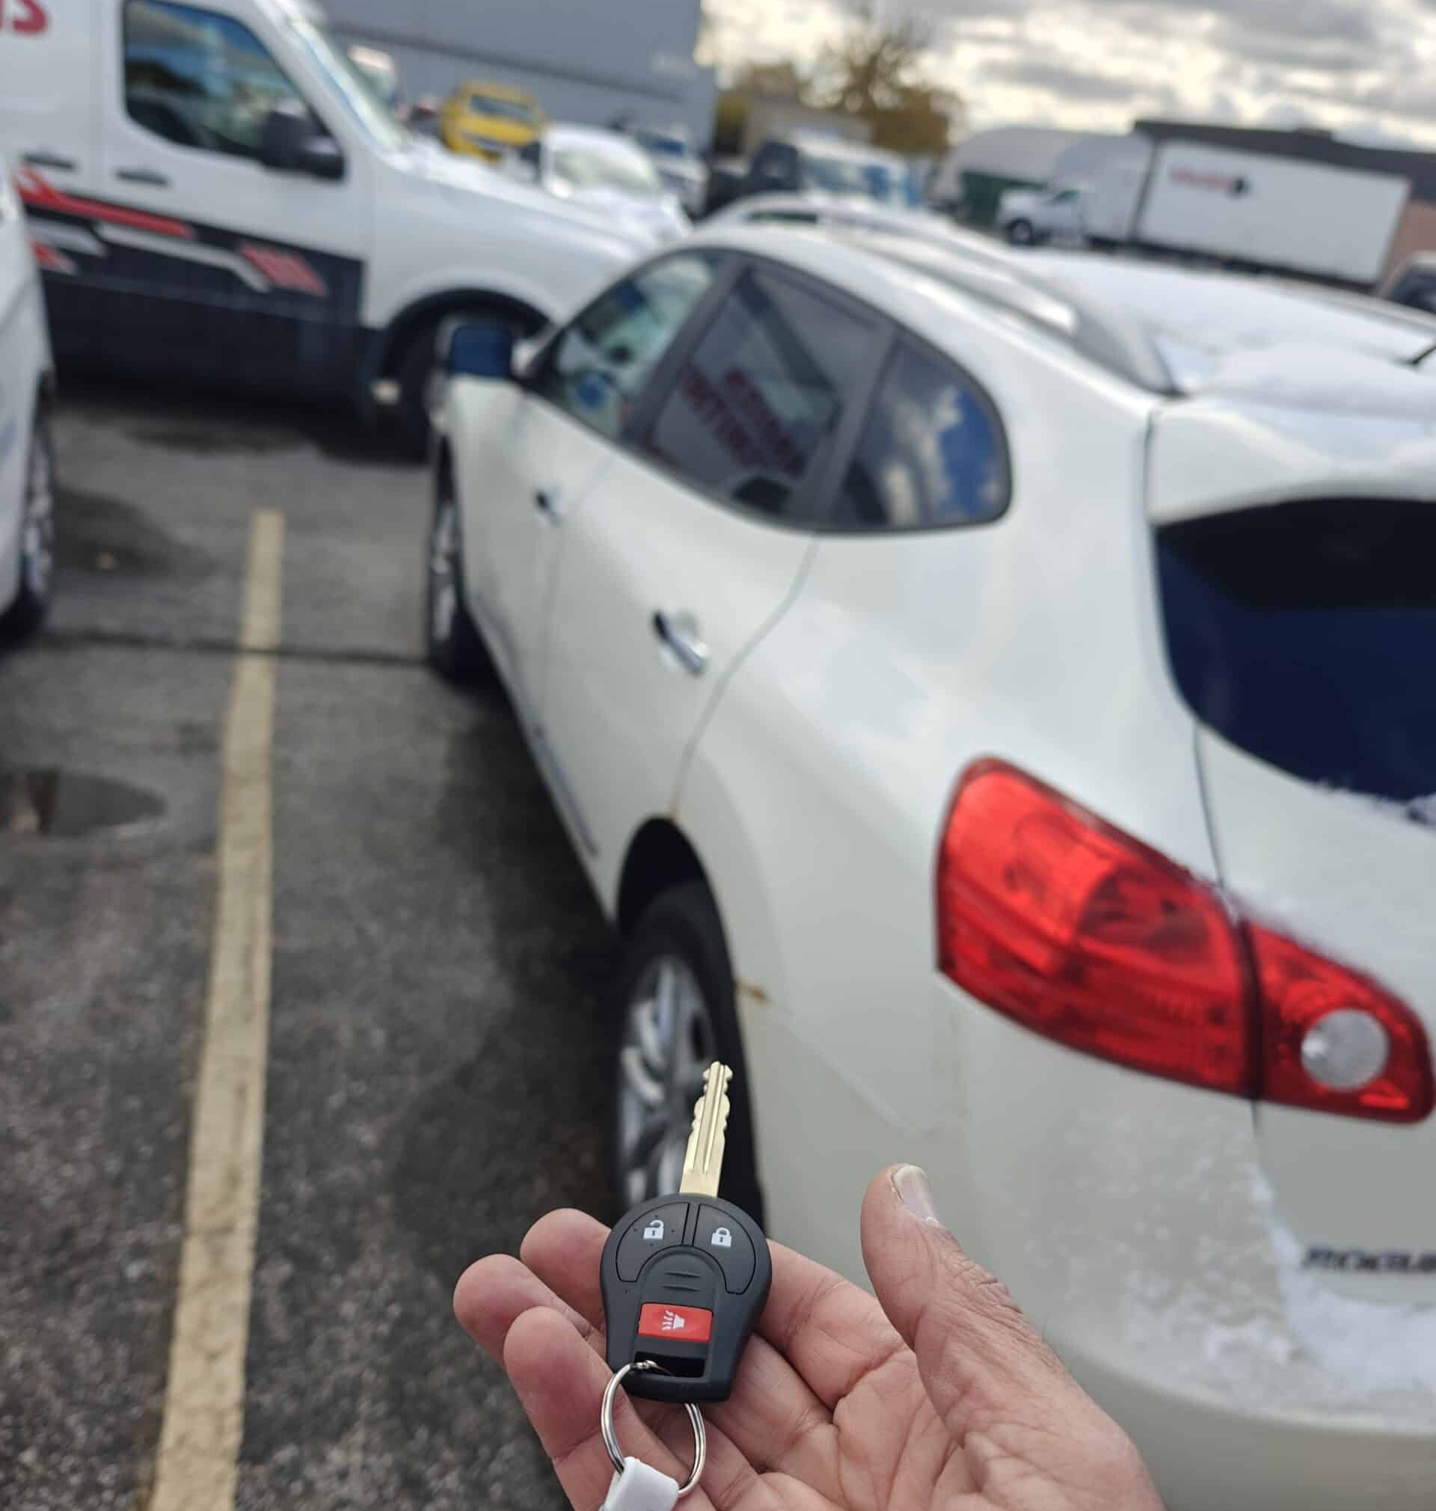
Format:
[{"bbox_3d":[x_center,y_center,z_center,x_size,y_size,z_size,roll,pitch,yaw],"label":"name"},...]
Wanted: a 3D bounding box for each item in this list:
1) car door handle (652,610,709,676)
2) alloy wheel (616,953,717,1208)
[{"bbox_3d":[-0.056,-0.172,1.955,0.042,0.036,0.205,-1,26,-20],"label":"car door handle"},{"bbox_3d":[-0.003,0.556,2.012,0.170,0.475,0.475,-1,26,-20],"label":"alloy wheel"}]

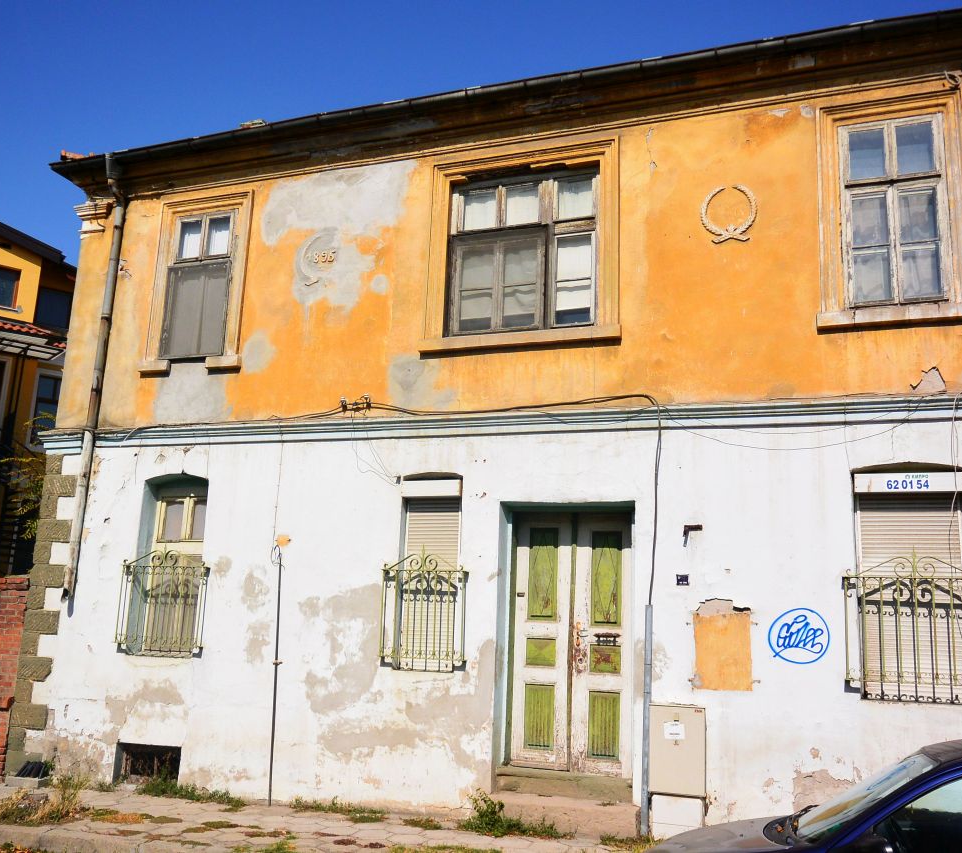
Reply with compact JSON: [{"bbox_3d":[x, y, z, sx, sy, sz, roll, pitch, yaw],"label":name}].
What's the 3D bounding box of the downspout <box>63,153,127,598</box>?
[{"bbox_3d":[-4.587,-0.694,11.380,0.190,5.380,0.360,-2,-12,20],"label":"downspout"}]

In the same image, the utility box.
[{"bbox_3d":[1.720,2.807,8.340,0.480,0.730,0.200,-2,-12,20],"label":"utility box"}]

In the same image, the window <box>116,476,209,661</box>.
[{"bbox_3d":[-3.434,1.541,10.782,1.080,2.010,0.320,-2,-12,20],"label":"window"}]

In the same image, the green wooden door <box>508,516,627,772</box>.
[{"bbox_3d":[0.898,2.074,9.366,1.180,2.450,0.100,-2,-12,20],"label":"green wooden door"}]

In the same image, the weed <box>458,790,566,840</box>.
[{"bbox_3d":[0.253,3.458,8.519,1.030,0.340,0.380,-2,-12,20],"label":"weed"}]

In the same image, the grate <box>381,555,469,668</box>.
[{"bbox_3d":[-0.562,1.745,9.476,0.920,1.130,0.120,-2,-12,20],"label":"grate"}]

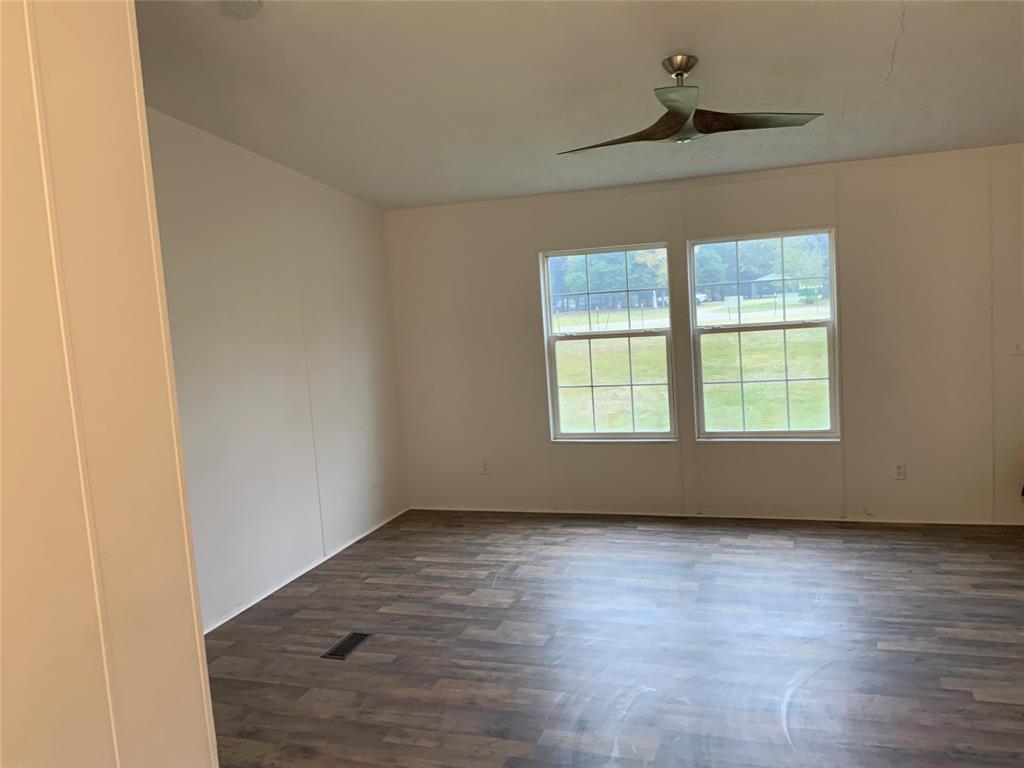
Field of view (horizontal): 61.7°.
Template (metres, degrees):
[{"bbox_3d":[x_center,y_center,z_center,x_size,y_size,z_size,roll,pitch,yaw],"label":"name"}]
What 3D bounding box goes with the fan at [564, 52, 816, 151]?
[{"bbox_3d":[0.671,-1.207,3.593,1.270,0.360,1.200,-2,7,20],"label":"fan"}]

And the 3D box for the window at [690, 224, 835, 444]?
[{"bbox_3d":[1.649,-0.295,5.632,0.908,1.350,0.090,-2,7,20],"label":"window"}]

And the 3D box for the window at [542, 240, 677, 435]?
[{"bbox_3d":[0.673,-0.267,5.978,0.905,1.345,0.090,-2,7,20],"label":"window"}]

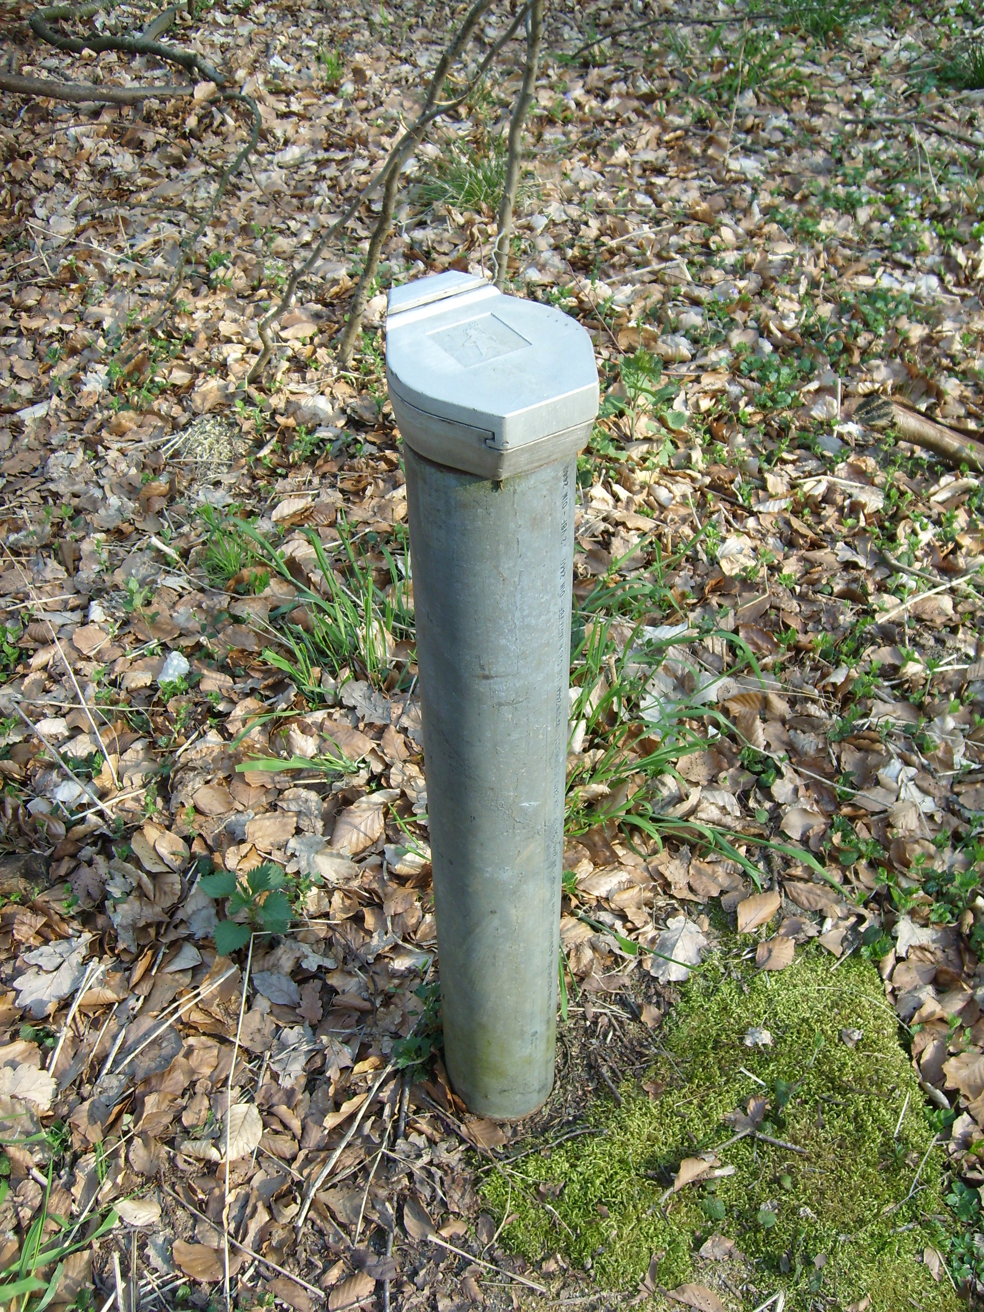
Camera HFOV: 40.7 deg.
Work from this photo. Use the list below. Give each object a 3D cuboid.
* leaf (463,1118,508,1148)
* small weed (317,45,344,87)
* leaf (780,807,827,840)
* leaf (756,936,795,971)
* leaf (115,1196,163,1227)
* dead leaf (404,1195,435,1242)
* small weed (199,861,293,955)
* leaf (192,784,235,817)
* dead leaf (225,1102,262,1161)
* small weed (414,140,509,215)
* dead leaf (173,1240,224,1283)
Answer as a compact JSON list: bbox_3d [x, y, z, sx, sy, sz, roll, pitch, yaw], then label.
[{"bbox_3d":[-0.008,0.582,1.613,0.035,0.020,0.051,-32,51,-30],"label":"leaf"},{"bbox_3d":[-0.526,-1.921,4.321,0.090,0.105,0.085,-1,42,0],"label":"small weed"},{"bbox_3d":[0.457,0.248,1.972,0.067,0.020,0.048,-28,49,-26],"label":"leaf"},{"bbox_3d":[0.382,0.401,1.789,0.049,0.020,0.059,9,43,11],"label":"leaf"},{"bbox_3d":[-0.413,0.649,1.547,0.059,0.020,0.031,4,42,5],"label":"leaf"},{"bbox_3d":[-0.086,0.654,1.535,0.028,0.020,0.059,-24,47,-23],"label":"dead leaf"},{"bbox_3d":[-0.342,0.348,1.843,0.132,0.075,0.130,-1,42,0],"label":"small weed"},{"bbox_3d":[-0.424,0.219,2.020,0.049,0.020,0.068,-28,49,-26],"label":"leaf"},{"bbox_3d":[-0.302,0.579,1.621,0.043,0.020,0.074,-4,42,-3],"label":"dead leaf"},{"bbox_3d":[-0.078,-1.298,3.594,0.275,0.150,0.240,-1,42,0],"label":"small weed"},{"bbox_3d":[-0.336,0.687,1.503,0.068,0.020,0.038,9,43,10],"label":"dead leaf"}]

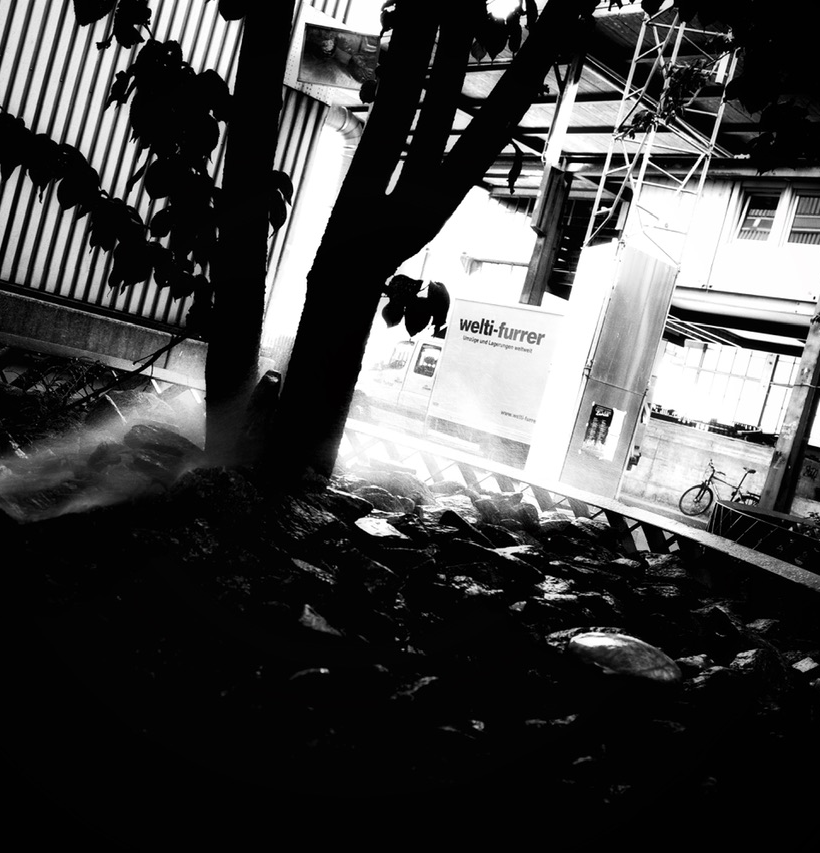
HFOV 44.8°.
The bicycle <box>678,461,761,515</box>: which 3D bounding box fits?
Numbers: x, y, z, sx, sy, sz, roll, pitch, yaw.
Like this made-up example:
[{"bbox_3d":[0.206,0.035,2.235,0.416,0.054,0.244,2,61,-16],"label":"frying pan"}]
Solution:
[{"bbox_3d":[5.848,1.271,18.489,0.580,1.120,1.740,13,3,-44],"label":"bicycle"}]

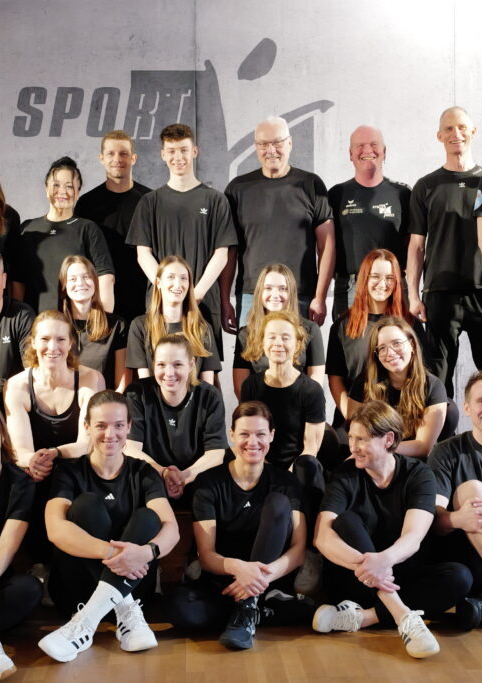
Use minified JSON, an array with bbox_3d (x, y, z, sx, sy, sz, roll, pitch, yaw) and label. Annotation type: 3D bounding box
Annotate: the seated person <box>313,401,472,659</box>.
[{"bbox_3d":[0.540,0.654,3.695,0.550,0.830,0.620,0,2,1],"label":"seated person"}]

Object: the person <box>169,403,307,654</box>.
[{"bbox_3d":[-0.013,0.660,3.735,0.510,0.820,0.620,0,2,0],"label":"person"}]

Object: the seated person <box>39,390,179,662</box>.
[{"bbox_3d":[-0.465,0.602,3.520,0.500,0.840,0.700,0,2,-2],"label":"seated person"}]

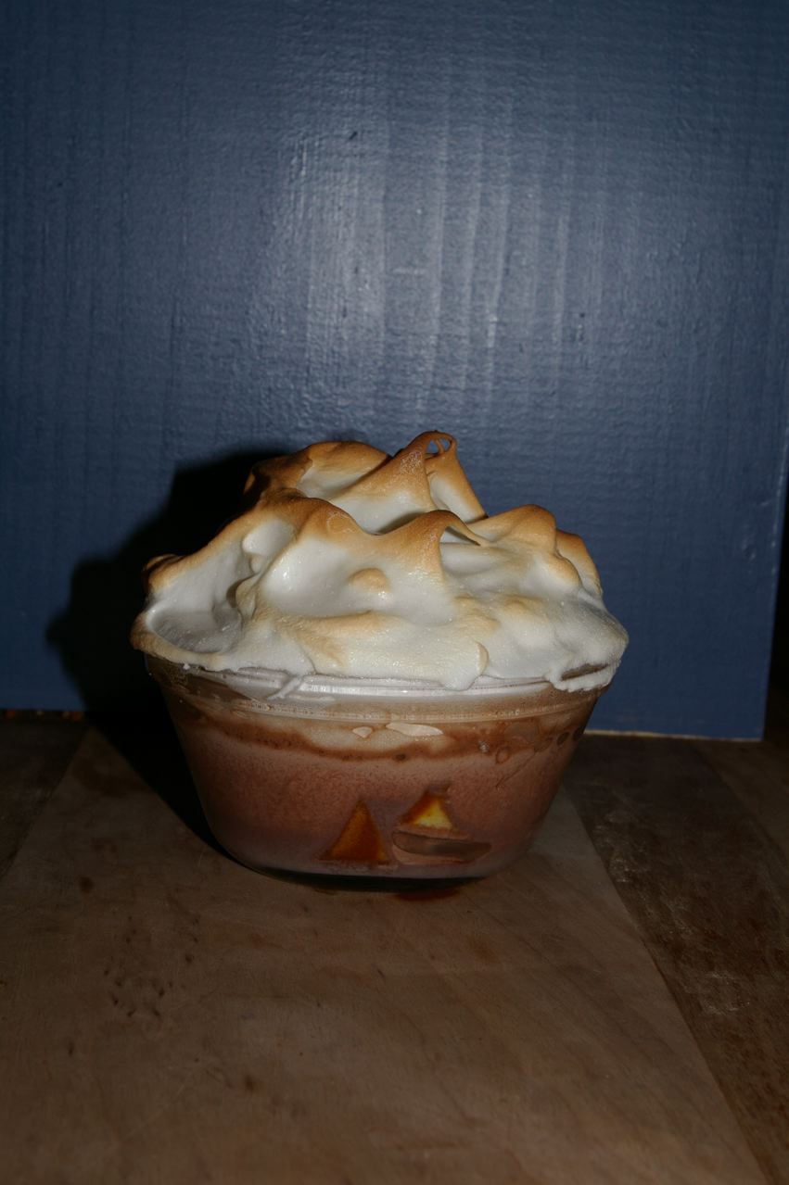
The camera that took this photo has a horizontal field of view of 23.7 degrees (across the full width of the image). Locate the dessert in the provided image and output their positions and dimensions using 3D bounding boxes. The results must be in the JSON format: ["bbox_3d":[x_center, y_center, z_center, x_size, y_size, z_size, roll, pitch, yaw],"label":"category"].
[{"bbox_3d":[-0.002,0.012,0.419,0.110,0.095,0.108,2,10,0],"label":"dessert"}]

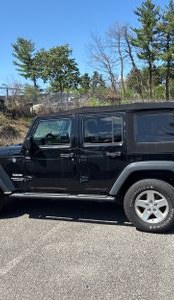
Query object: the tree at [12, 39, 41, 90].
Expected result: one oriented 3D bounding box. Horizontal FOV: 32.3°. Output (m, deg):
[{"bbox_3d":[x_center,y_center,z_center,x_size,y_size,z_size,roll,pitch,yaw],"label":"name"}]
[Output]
[{"bbox_3d":[-7.989,-11.118,40.000,3.995,7.457,3.995,-3,6,0],"label":"tree"}]

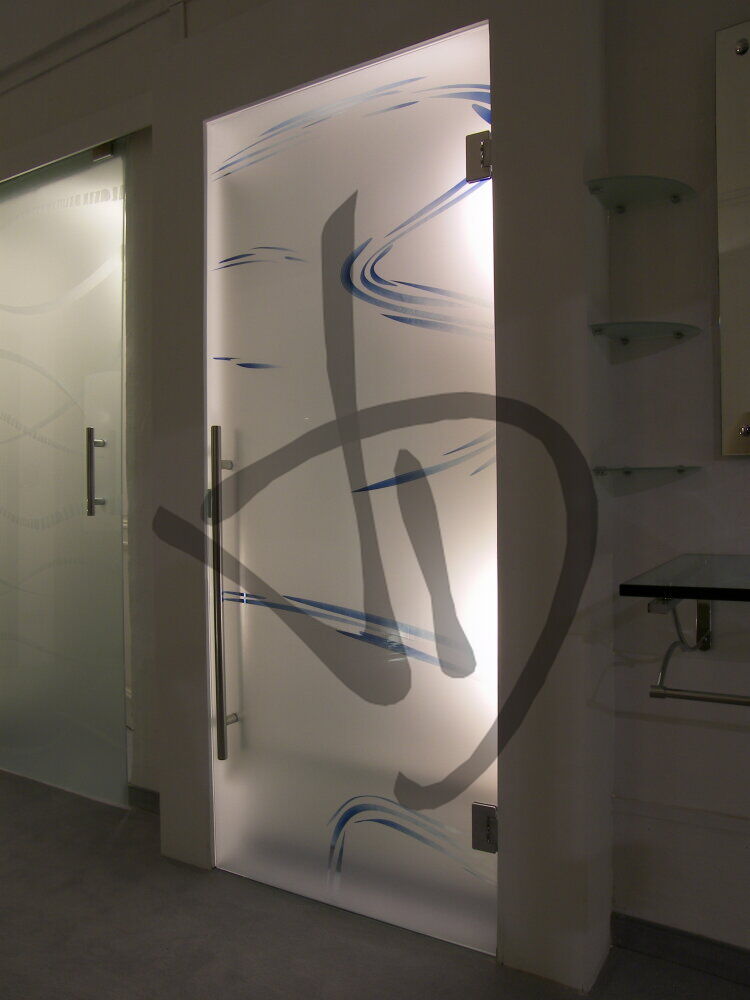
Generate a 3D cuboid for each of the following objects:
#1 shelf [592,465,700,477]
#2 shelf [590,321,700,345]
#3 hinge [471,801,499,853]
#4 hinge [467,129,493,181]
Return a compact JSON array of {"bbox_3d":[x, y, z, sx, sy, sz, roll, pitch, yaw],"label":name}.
[{"bbox_3d":[0.564,-0.064,1.557,0.195,0.021,0.185,0,0,31],"label":"shelf"},{"bbox_3d":[0.561,-0.355,1.557,0.195,0.021,0.185,0,0,31],"label":"shelf"},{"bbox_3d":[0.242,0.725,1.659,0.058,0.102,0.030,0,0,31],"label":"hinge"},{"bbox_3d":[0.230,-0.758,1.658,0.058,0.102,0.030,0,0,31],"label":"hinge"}]

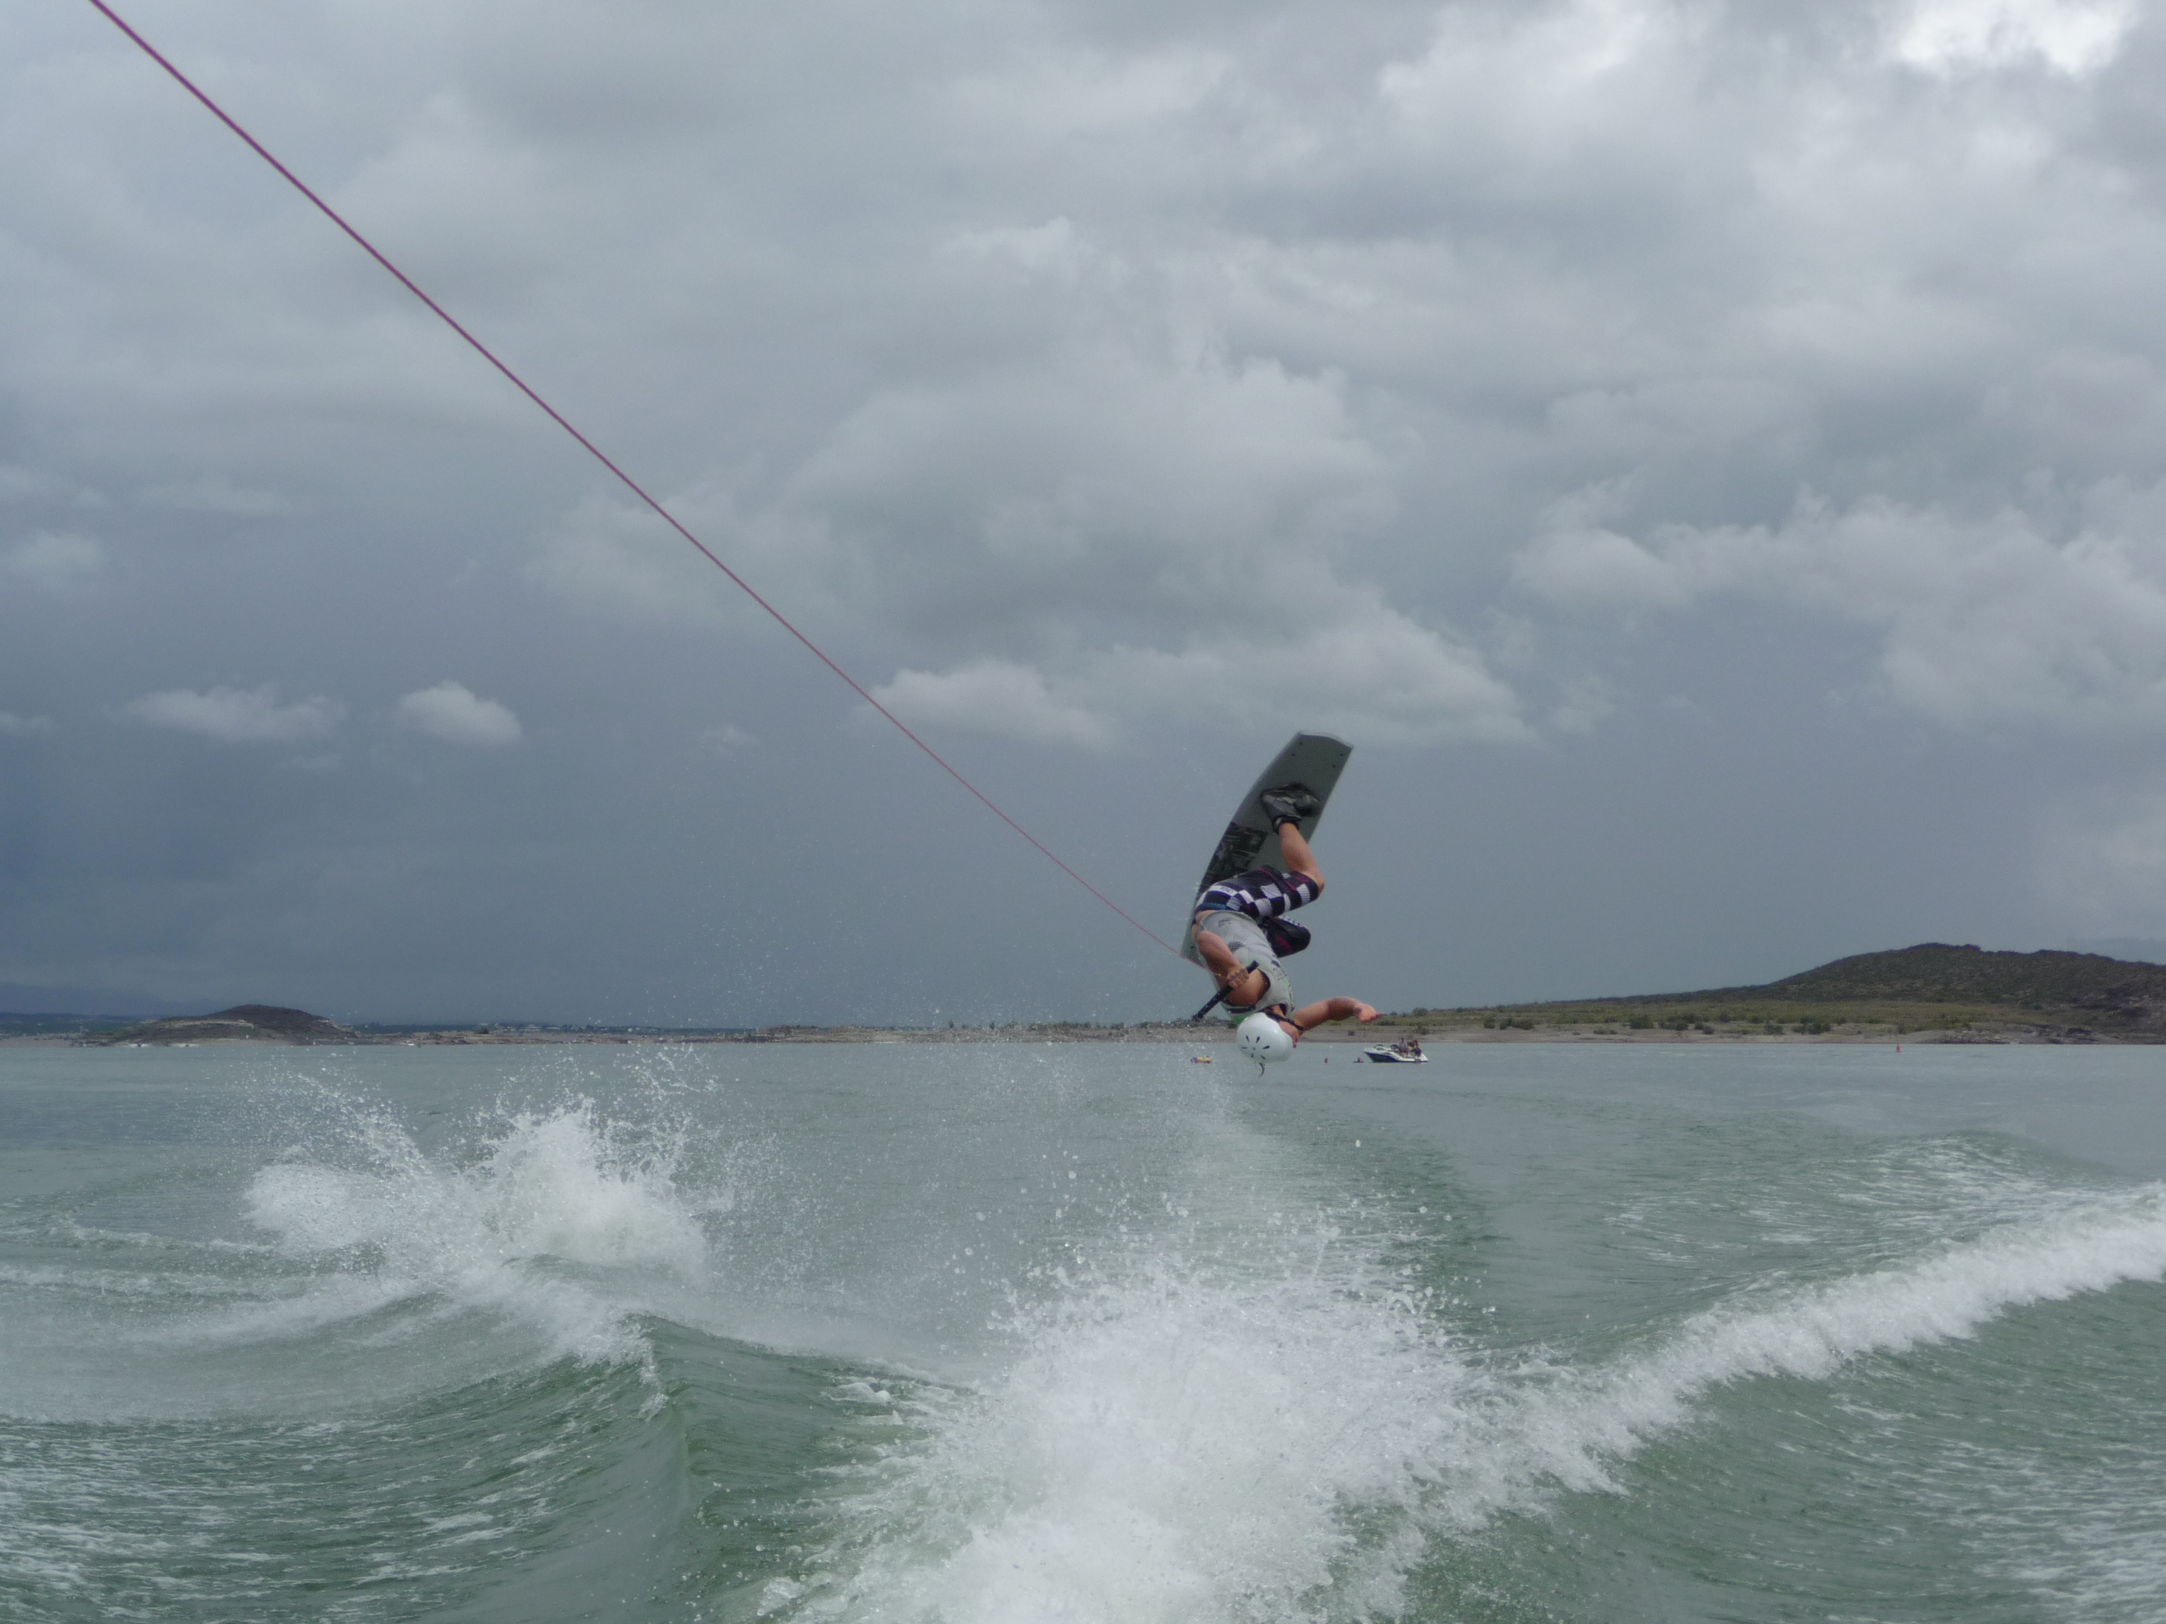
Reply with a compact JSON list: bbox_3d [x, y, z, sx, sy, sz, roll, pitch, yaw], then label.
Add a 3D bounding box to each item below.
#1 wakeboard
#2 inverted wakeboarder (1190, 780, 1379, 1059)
[{"bbox_3d":[0.860,0.202,21.100,0.420,1.380,0.120,15,31,-22],"label":"wakeboard"},{"bbox_3d":[0.885,0.534,20.750,0.820,1.280,0.680,-17,-12,11],"label":"inverted wakeboarder"}]

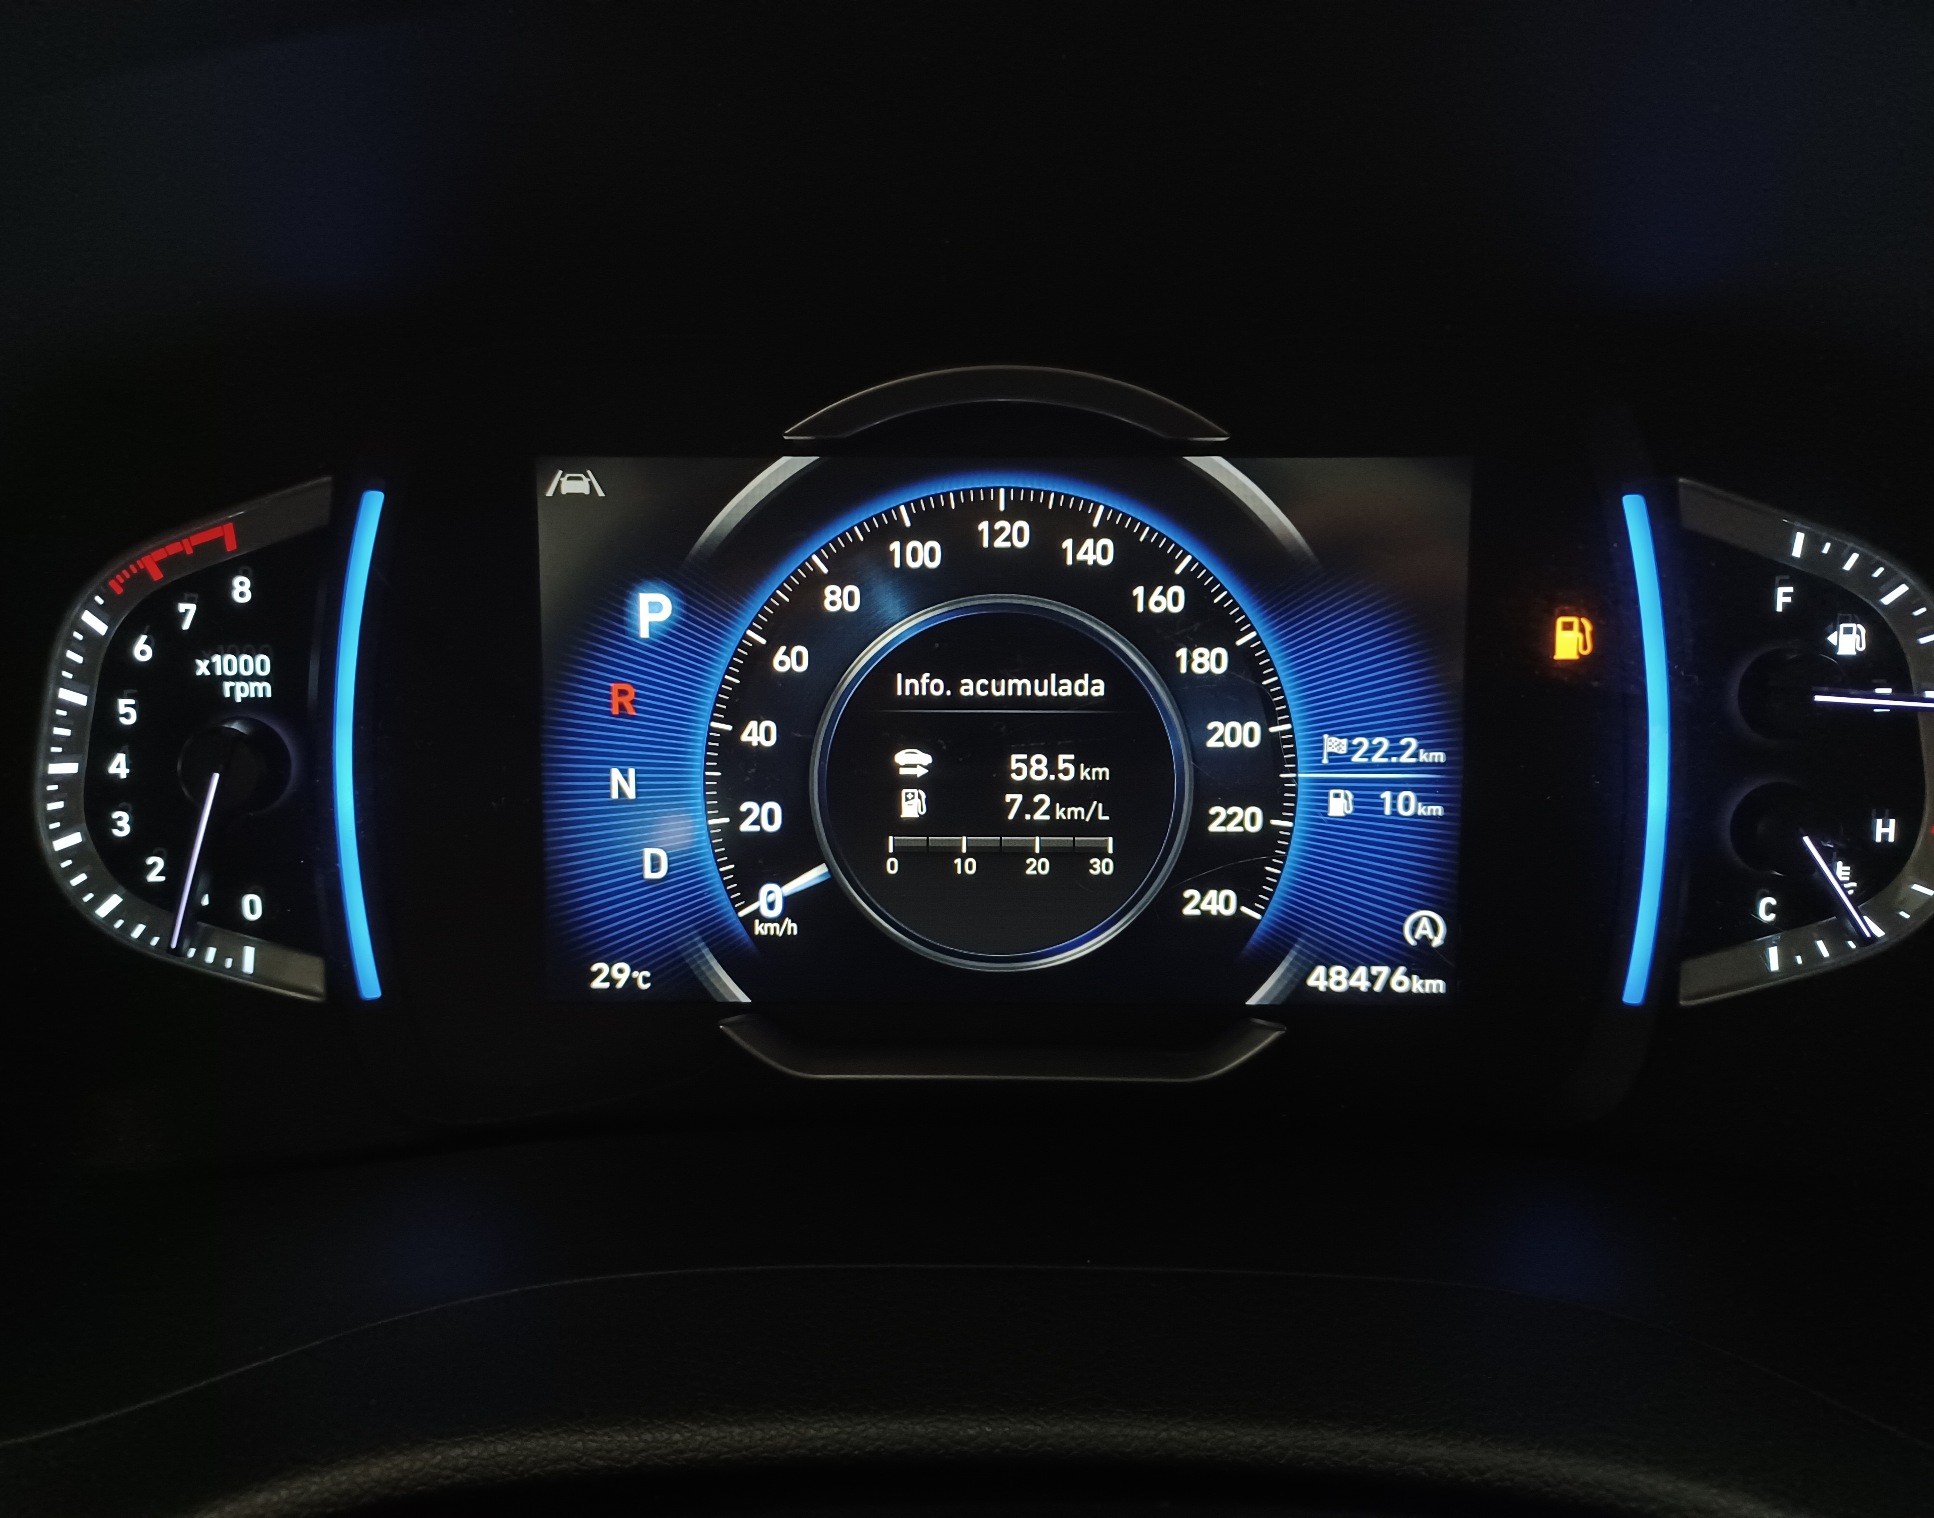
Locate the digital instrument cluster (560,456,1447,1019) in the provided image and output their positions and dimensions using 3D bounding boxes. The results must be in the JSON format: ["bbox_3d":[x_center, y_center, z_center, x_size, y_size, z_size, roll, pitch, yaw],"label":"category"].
[{"bbox_3d":[0.006,-0.005,0.246,0.152,0.091,0.015,0,5,0],"label":"digital instrument cluster"}]

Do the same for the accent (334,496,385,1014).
[{"bbox_3d":[-0.099,-0.002,0.239,0.008,0.084,0.006,0,5,0],"label":"accent"}]

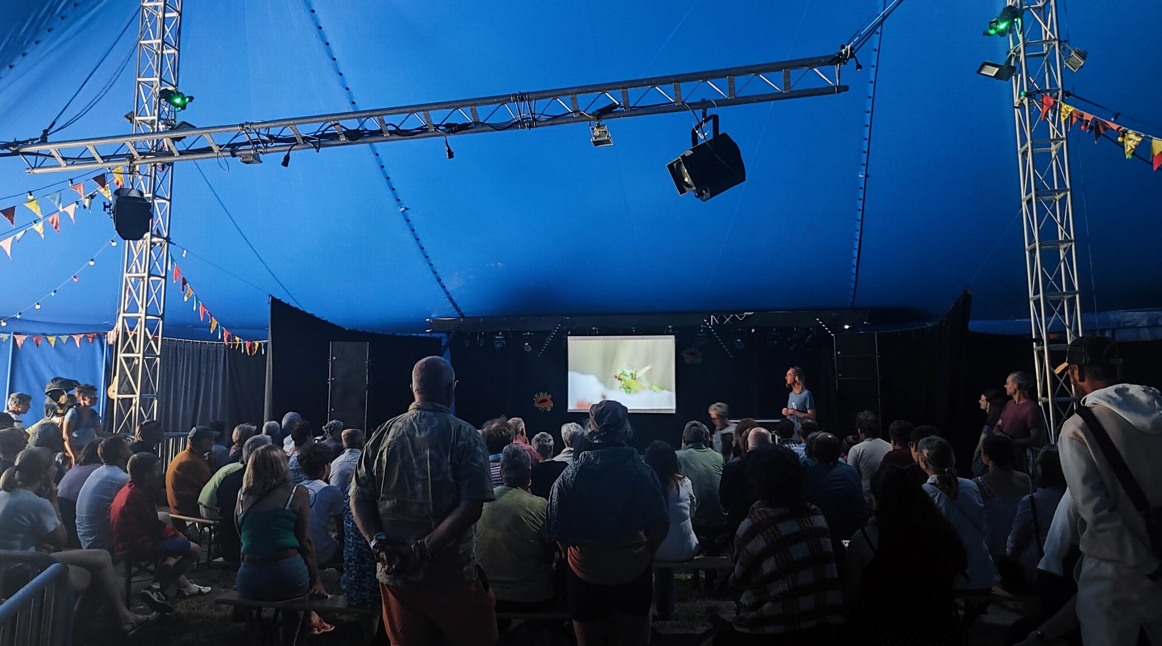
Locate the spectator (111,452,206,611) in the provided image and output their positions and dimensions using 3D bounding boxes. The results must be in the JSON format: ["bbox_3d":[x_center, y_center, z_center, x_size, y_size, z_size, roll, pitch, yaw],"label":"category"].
[{"bbox_3d":[-3.267,1.601,5.977,0.650,1.190,0.420,5,-8,-40],"label":"spectator"}]

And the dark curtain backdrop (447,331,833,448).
[{"bbox_3d":[0.867,1.305,12.734,6.402,2.581,0.200,-1,-7,10],"label":"dark curtain backdrop"}]

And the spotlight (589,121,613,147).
[{"bbox_3d":[0.154,-1.394,5.700,0.165,0.180,0.140,0,-15,0],"label":"spotlight"}]

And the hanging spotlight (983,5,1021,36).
[{"bbox_3d":[4.622,-3.315,8.481,0.330,0.270,0.270,-41,4,-15],"label":"hanging spotlight"}]

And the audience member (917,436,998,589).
[{"bbox_3d":[2.083,1.380,4.753,0.470,1.330,0.760,2,-7,-15],"label":"audience member"}]

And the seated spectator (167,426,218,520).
[{"bbox_3d":[-3.667,1.703,7.668,0.500,1.355,0.820,-6,-9,40],"label":"seated spectator"}]

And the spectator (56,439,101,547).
[{"bbox_3d":[-3.946,1.602,6.460,0.500,1.280,0.760,-5,-8,38],"label":"spectator"}]

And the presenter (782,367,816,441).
[{"bbox_3d":[2.743,1.442,9.699,0.400,1.790,0.480,3,-7,-23],"label":"presenter"}]

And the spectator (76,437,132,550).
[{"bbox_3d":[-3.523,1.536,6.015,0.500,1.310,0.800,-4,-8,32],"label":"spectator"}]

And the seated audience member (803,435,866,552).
[{"bbox_3d":[1.873,1.504,5.867,0.540,1.340,0.760,0,-7,-4],"label":"seated audience member"}]

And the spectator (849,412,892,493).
[{"bbox_3d":[2.710,1.562,7.169,0.500,1.420,0.720,0,-7,-3],"label":"spectator"}]

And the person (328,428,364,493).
[{"bbox_3d":[-2.151,1.707,7.641,0.500,1.335,0.800,-3,-7,22],"label":"person"}]

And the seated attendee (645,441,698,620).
[{"bbox_3d":[0.603,1.502,5.616,0.450,1.290,0.720,0,-7,-3],"label":"seated attendee"}]

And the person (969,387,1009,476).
[{"bbox_3d":[4.026,1.458,7.584,0.340,1.640,0.460,-2,-7,18],"label":"person"}]

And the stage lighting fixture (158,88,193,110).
[{"bbox_3d":[-5.657,-3.123,10.776,0.360,0.250,0.270,29,-4,7],"label":"stage lighting fixture"}]

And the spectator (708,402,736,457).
[{"bbox_3d":[1.463,1.587,7.870,0.360,1.630,0.500,4,-8,-35],"label":"spectator"}]

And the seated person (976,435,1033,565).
[{"bbox_3d":[2.853,1.484,5.587,0.460,1.310,0.750,2,-7,-15],"label":"seated person"}]

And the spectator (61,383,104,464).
[{"bbox_3d":[-5.127,1.488,7.883,0.380,1.720,0.480,-1,-7,5],"label":"spectator"}]

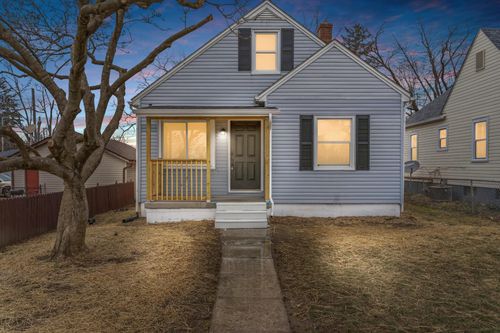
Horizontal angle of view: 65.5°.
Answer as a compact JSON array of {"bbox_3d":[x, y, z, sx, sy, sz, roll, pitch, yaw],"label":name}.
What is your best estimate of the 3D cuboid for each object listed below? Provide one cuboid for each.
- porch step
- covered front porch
[{"bbox_3d":[-0.200,1.167,9.400,1.220,0.560,0.660,0,0,0],"label":"porch step"},{"bbox_3d":[-1.020,-0.050,10.380,3.320,2.940,1.950,0,0,0],"label":"covered front porch"}]

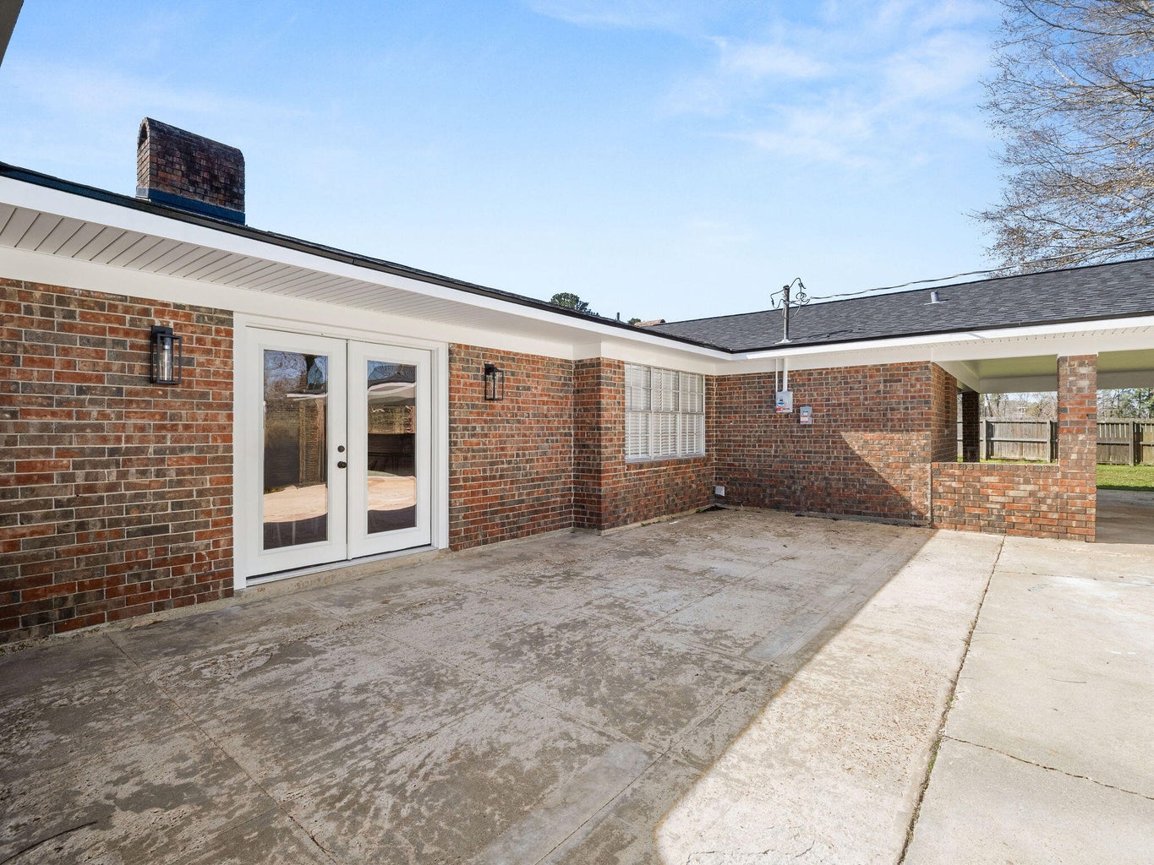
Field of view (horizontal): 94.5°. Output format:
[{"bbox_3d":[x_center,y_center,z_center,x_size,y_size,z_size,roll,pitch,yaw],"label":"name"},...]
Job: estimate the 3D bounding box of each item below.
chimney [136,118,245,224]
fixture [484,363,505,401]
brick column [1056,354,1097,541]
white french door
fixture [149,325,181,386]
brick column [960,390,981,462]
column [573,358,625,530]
[{"bbox_3d":[-5.432,-3.563,7.536,0.750,1.190,1.097,0,0,41],"label":"chimney"},{"bbox_3d":[-0.939,-0.567,6.085,0.180,0.415,0.134,0,0,41],"label":"fixture"},{"bbox_3d":[6.074,0.178,6.497,0.330,2.215,0.347,0,0,41],"label":"brick column"},{"bbox_3d":[-2.159,0.162,4.997,0.090,2.057,1.760,0,0,41],"label":"white french door"},{"bbox_3d":[-2.919,-0.552,3.786,0.190,0.415,0.132,0,0,41],"label":"fixture"},{"bbox_3d":[9.769,0.142,13.194,0.335,2.220,0.340,0,0,41],"label":"brick column"},{"bbox_3d":[0.302,0.156,7.291,0.486,2.258,0.520,0,0,41],"label":"column"}]

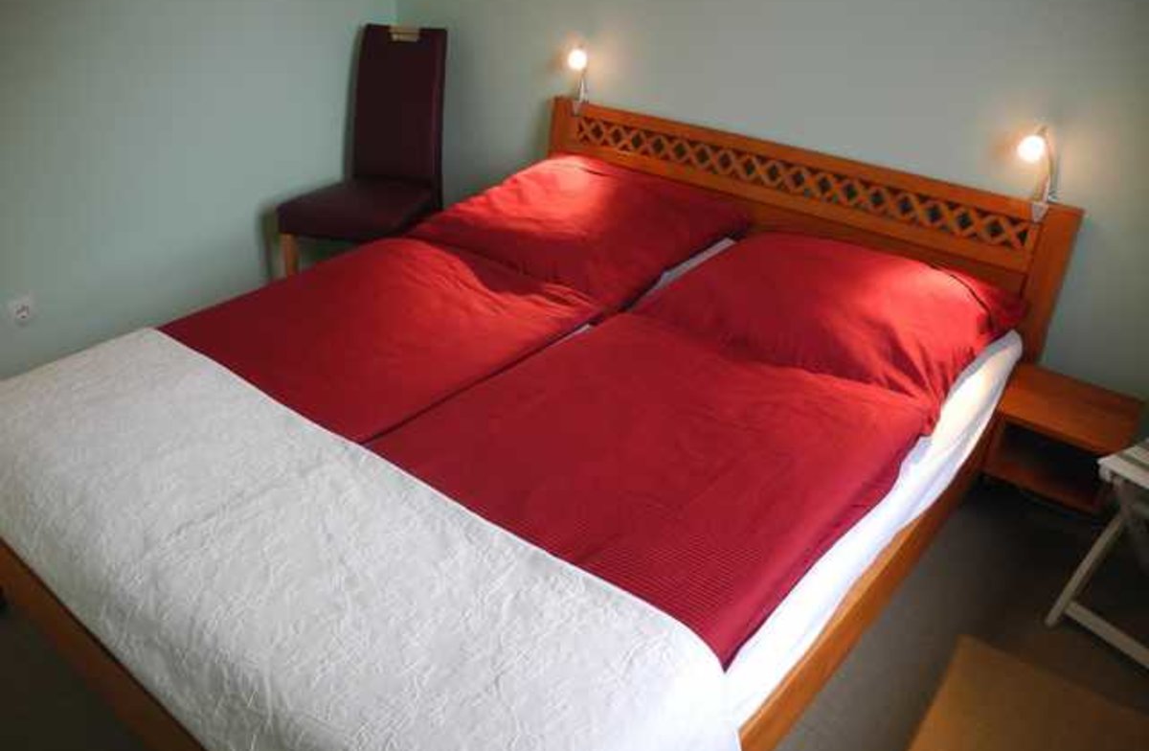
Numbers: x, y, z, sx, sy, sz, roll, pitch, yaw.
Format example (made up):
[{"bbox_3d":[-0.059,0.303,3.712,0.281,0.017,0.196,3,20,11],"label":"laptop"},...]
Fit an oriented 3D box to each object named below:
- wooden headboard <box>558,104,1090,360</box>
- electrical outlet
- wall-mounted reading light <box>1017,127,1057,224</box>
[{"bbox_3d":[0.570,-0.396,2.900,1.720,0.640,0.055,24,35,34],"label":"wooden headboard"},{"bbox_3d":[-1.736,-0.199,2.917,0.015,0.080,0.080,24,38,34],"label":"electrical outlet"},{"bbox_3d":[1.106,-0.469,2.232,0.065,0.220,0.100,24,38,34],"label":"wall-mounted reading light"}]

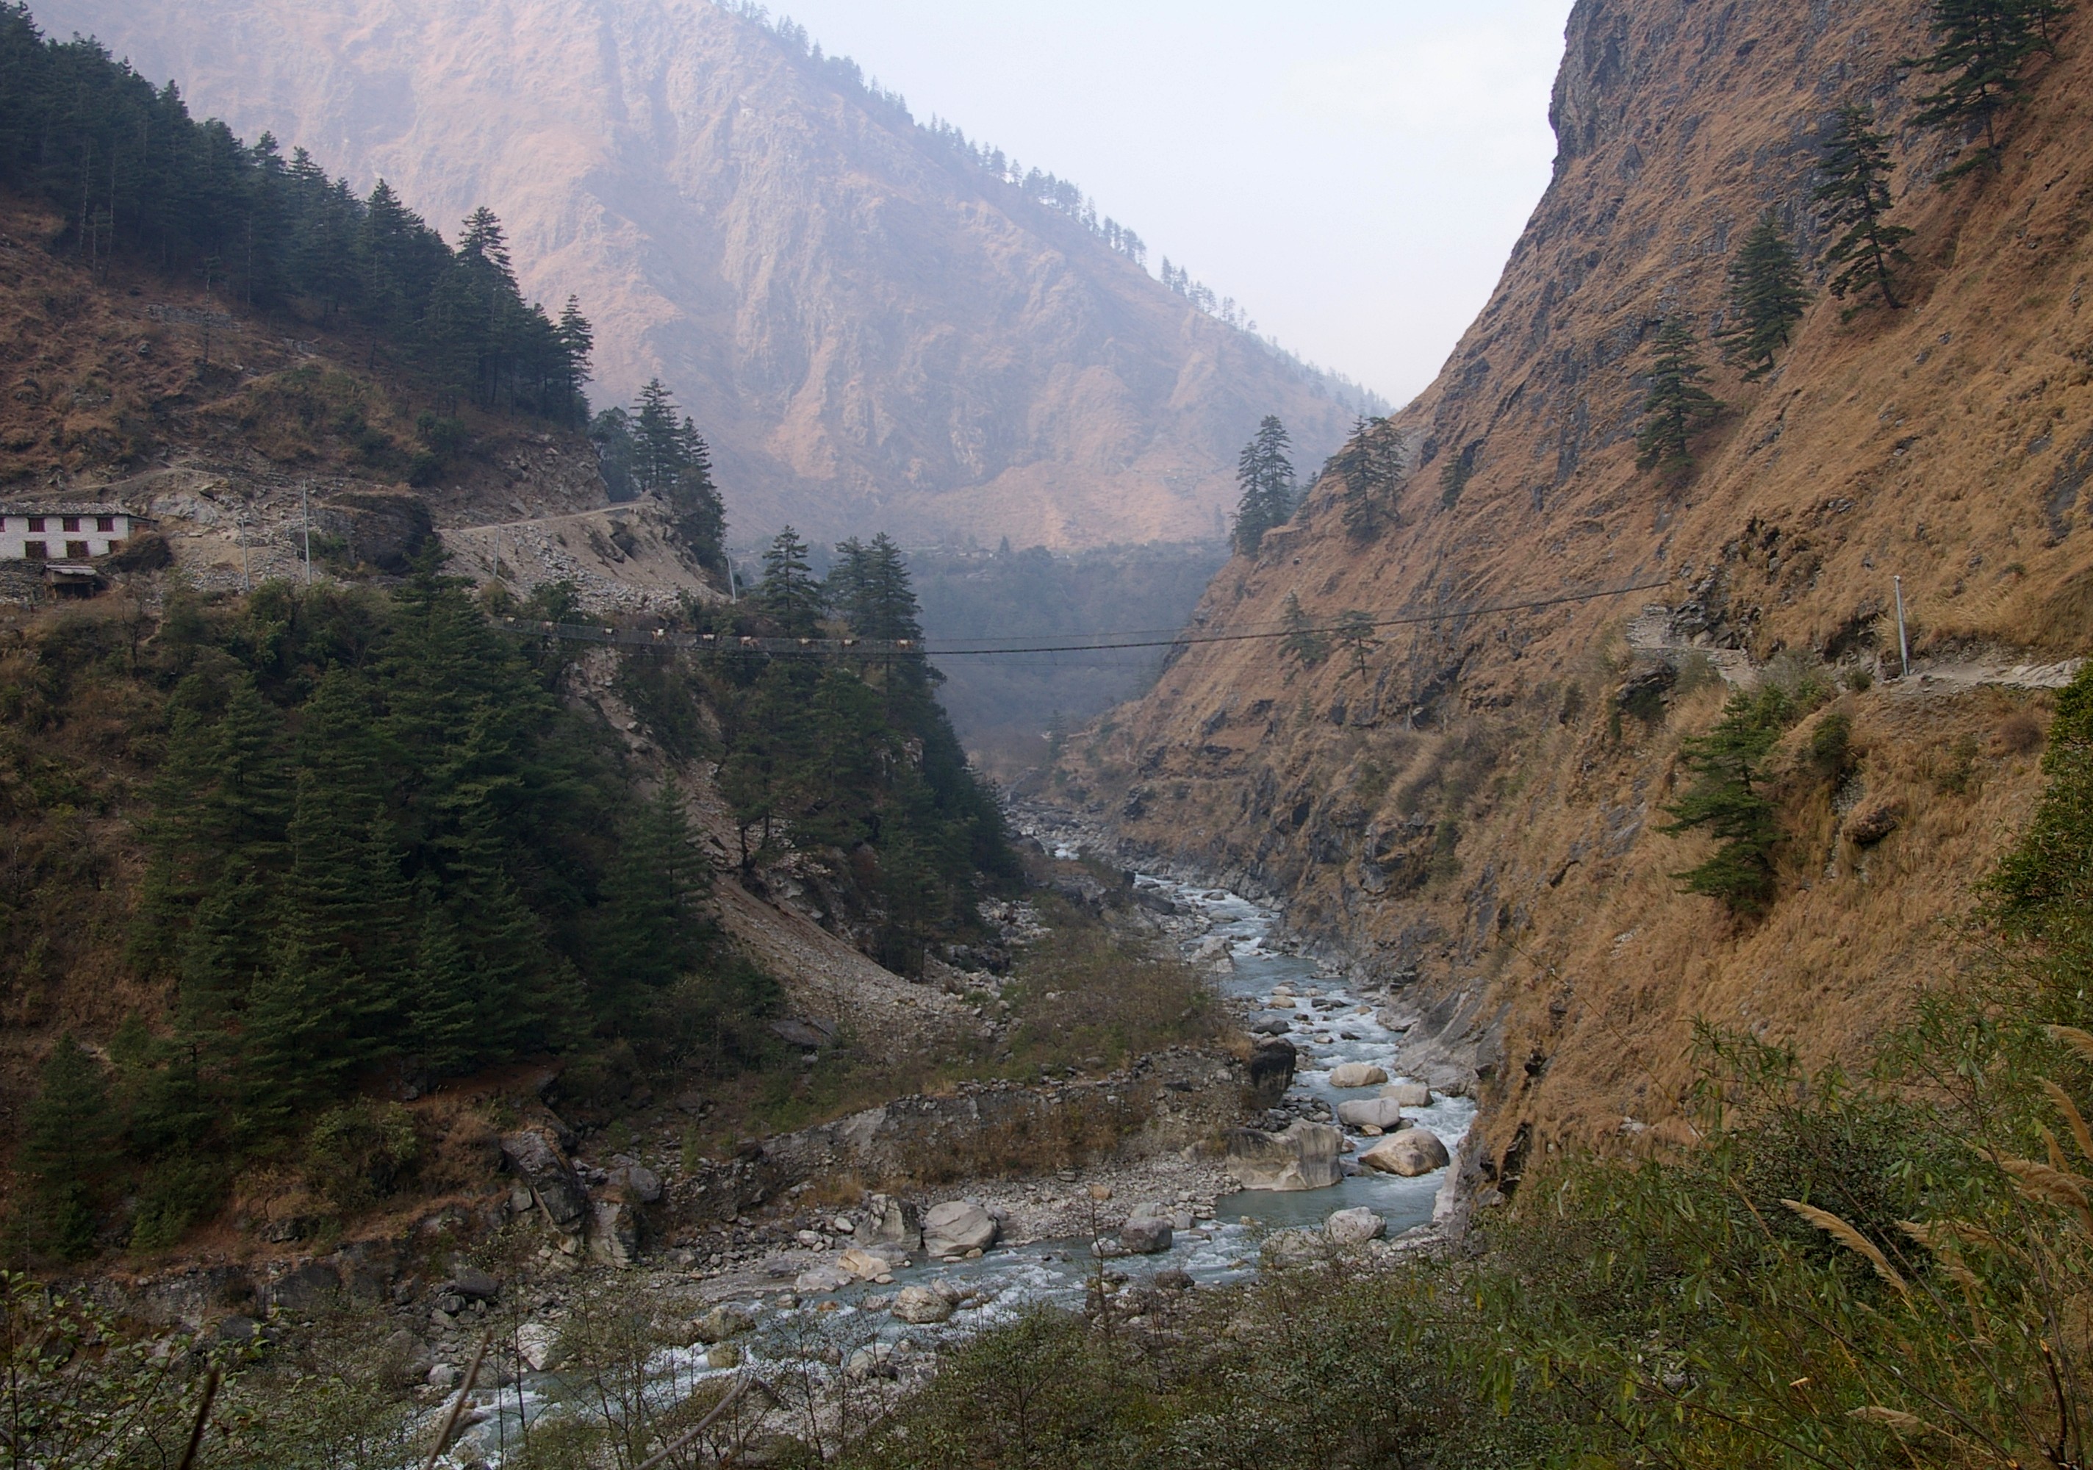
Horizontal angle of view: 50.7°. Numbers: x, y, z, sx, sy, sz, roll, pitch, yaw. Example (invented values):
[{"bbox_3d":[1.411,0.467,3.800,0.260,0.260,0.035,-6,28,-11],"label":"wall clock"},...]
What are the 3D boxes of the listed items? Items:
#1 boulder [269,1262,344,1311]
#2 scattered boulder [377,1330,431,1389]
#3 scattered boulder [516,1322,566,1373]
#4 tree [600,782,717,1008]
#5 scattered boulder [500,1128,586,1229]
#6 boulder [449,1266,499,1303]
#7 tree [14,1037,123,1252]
[{"bbox_3d":[-48.299,35.956,144.000,4.576,2.690,3.432,-1,1,-19],"label":"boulder"},{"bbox_3d":[-38.686,37.578,133.000,3.281,3.191,2.789,-1,1,-16],"label":"scattered boulder"},{"bbox_3d":[-29.380,35.480,128.000,2.720,2.760,2.450,-1,1,0],"label":"scattered boulder"},{"bbox_3d":[-32.550,13.380,185.000,9.690,18.950,9.690,-1,1,0],"label":"tree"},{"bbox_3d":[-36.233,31.921,159.000,6.027,6.805,4.219,-1,1,-13],"label":"scattered boulder"},{"bbox_3d":[-34.160,32.810,131.950,2.900,1.960,2.320,-1,1,0],"label":"boulder"},{"bbox_3d":[-54.440,22.980,123.000,5.870,12.310,5.870,-1,1,0],"label":"tree"}]

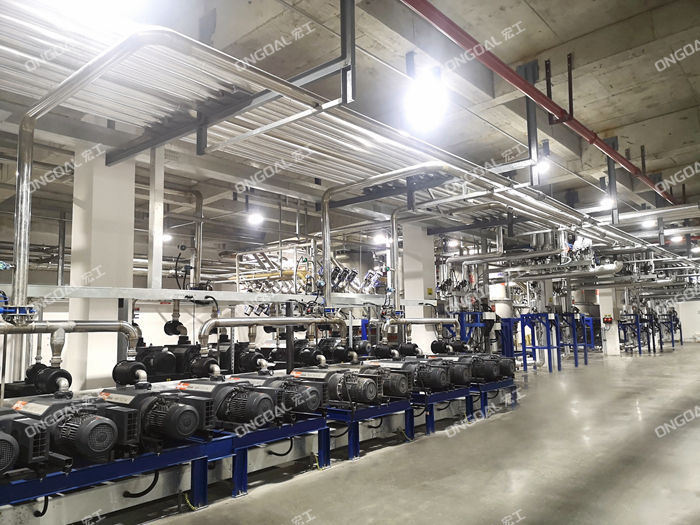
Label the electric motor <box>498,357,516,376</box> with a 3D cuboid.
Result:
[{"bbox_3d":[2.946,2.005,10.562,0.436,0.310,0.281,-7,-9,40],"label":"electric motor"}]

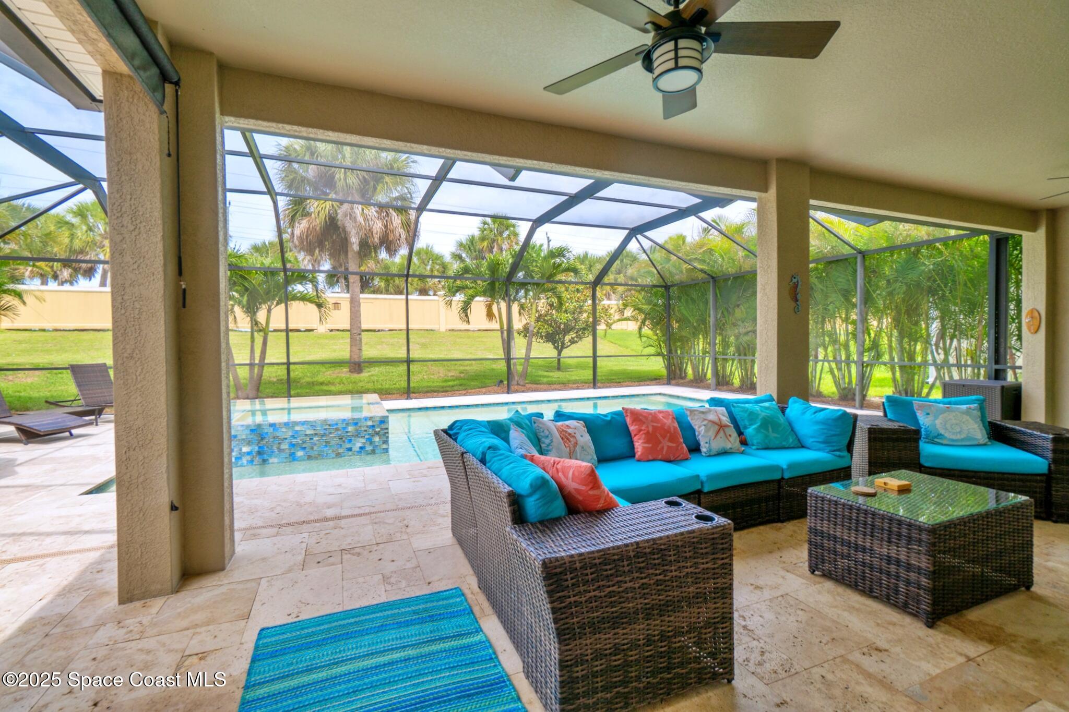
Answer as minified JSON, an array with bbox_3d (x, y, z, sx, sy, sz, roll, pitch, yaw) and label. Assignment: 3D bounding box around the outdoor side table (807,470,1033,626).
[{"bbox_3d":[1.945,0.924,2.271,0.825,0.446,0.555,-1,1,-22],"label":"outdoor side table"}]

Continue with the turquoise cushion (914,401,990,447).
[{"bbox_3d":[3.332,0.540,3.561,0.460,0.335,0.130,-1,-20,16],"label":"turquoise cushion"}]

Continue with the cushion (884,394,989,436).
[{"bbox_3d":[3.361,0.529,3.696,0.650,0.380,0.150,0,-16,19],"label":"cushion"}]

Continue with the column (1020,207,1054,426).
[{"bbox_3d":[6.427,-0.396,5.685,0.210,2.850,0.215,-1,1,-21],"label":"column"}]

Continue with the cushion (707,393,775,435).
[{"bbox_3d":[1.709,0.529,3.609,0.670,0.400,0.160,-1,-16,-21],"label":"cushion"}]

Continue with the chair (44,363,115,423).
[{"bbox_3d":[-7.406,0.668,7.934,1.880,1.040,0.660,-1,1,-2],"label":"chair"}]

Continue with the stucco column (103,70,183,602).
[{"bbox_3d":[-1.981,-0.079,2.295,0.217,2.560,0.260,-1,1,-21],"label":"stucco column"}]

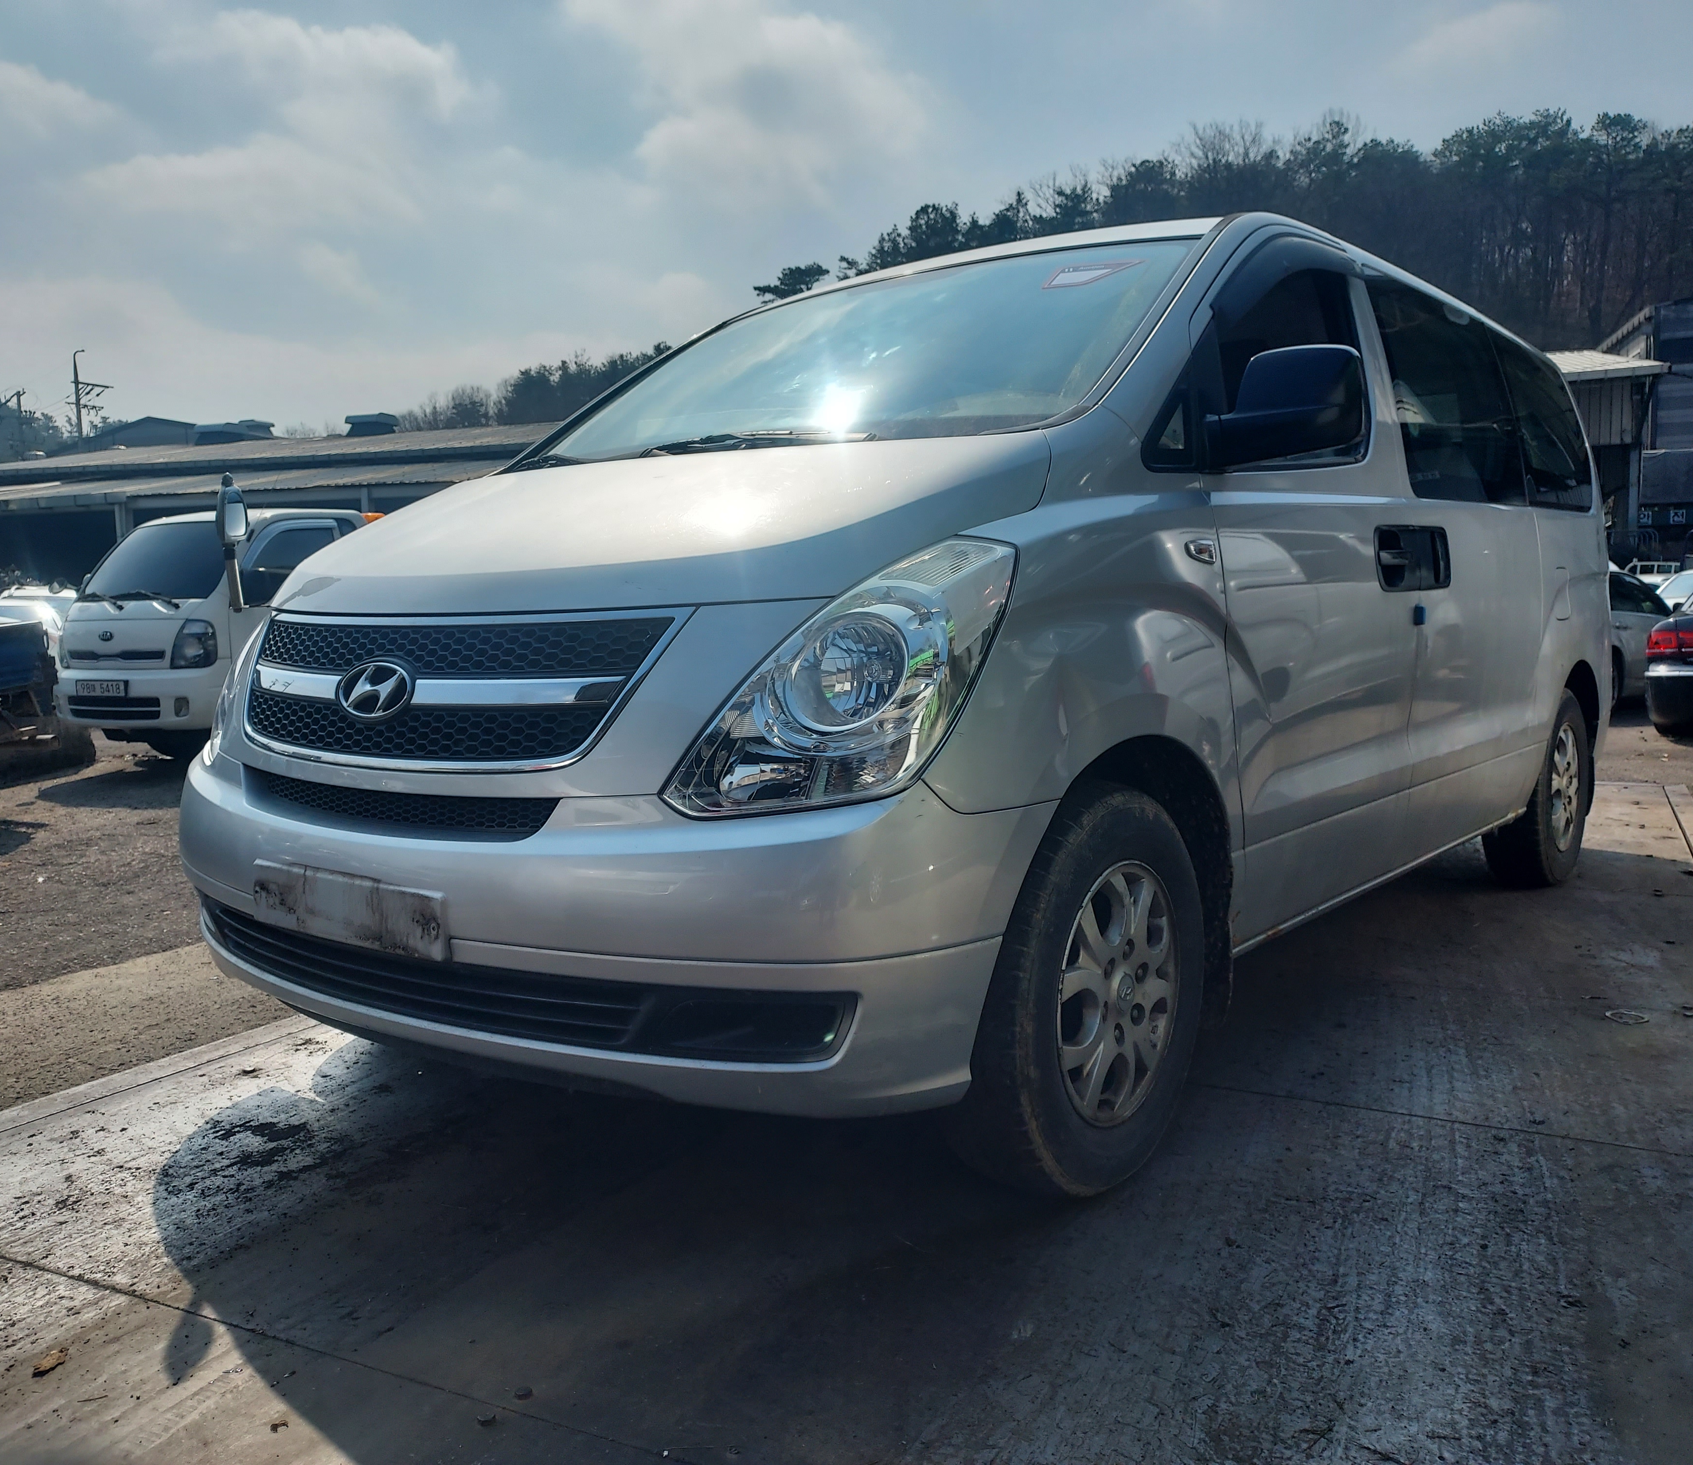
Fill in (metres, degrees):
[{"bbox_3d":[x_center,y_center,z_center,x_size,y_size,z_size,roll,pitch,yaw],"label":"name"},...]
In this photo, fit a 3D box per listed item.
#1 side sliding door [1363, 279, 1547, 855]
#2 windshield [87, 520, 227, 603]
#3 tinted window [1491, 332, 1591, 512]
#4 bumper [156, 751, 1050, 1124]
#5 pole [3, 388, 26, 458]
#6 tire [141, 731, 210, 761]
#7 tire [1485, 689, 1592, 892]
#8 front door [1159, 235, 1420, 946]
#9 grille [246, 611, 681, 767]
[{"bbox_3d":[1.738,-0.468,3.887,0.250,1.540,1.270,3,6,40],"label":"side sliding door"},{"bbox_3d":[-5.186,-1.287,10.150,1.420,0.680,0.150,1,-25,23],"label":"windshield"},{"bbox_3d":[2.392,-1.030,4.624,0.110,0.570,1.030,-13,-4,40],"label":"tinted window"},{"bbox_3d":[-0.600,0.296,2.452,1.870,0.510,0.700,3,6,40],"label":"bumper"},{"bbox_3d":[-41.447,-11.002,68.534,1.200,12.600,0.500,-1,5,0],"label":"pole"},{"bbox_3d":[-5.367,-0.088,10.773,0.200,0.650,0.650,1,5,23],"label":"tire"},{"bbox_3d":[2.445,0.189,4.795,0.225,0.680,0.680,3,6,40],"label":"tire"},{"bbox_3d":[0.942,-0.368,2.942,0.260,1.530,1.330,3,6,40],"label":"front door"},{"bbox_3d":[-0.732,-0.080,2.270,1.200,0.255,0.190,3,6,40],"label":"grille"}]

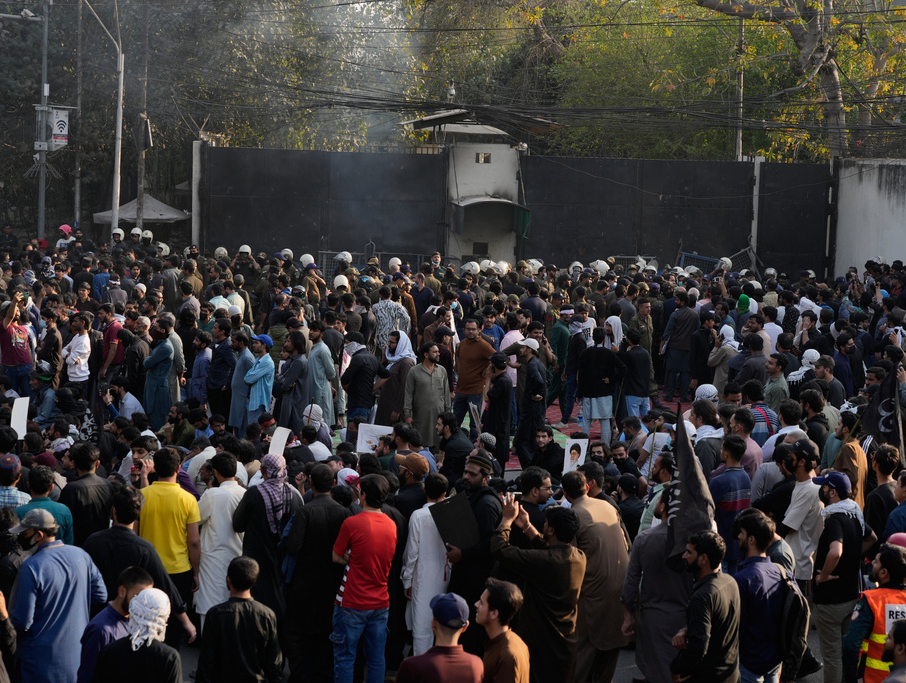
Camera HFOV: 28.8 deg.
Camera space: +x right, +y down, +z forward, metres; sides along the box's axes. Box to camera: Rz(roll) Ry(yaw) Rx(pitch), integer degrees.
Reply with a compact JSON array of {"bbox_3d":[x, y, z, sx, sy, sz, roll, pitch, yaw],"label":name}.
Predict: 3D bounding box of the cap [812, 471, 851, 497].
[{"bbox_3d":[2.588,0.940,12.000,0.270,0.150,0.180,19,14,30],"label":"cap"}]

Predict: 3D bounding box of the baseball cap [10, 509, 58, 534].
[{"bbox_3d":[-2.382,1.015,10.000,0.270,0.140,0.180,-4,6,-13],"label":"baseball cap"}]

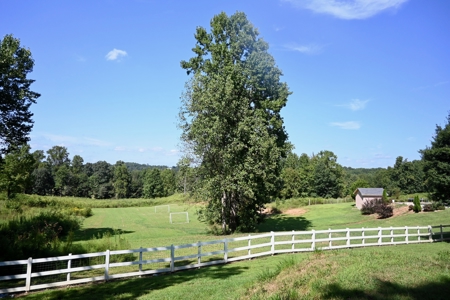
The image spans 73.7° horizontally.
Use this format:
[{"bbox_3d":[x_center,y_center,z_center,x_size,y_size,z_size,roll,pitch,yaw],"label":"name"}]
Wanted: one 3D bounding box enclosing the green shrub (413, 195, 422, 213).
[{"bbox_3d":[25.009,7.008,39.025,1.150,2.288,1.200,0,-5,0],"label":"green shrub"}]

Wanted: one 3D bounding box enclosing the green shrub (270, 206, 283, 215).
[{"bbox_3d":[7.617,8.948,44.372,1.775,1.167,1.700,0,-5,0],"label":"green shrub"}]

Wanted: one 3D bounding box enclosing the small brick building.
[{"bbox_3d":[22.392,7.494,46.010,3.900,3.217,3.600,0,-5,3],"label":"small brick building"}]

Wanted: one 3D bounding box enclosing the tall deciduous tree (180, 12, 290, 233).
[{"bbox_3d":[1.064,-3.115,30.407,11.149,22.679,10.000,0,-5,0],"label":"tall deciduous tree"}]

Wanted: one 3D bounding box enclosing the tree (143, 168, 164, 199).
[{"bbox_3d":[-26.535,12.407,111.334,8.164,11.067,8.000,0,-5,0],"label":"tree"}]

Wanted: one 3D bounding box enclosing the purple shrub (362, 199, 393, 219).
[{"bbox_3d":[18.933,7.307,37.492,3.999,2.466,3.200,0,-5,0],"label":"purple shrub"}]

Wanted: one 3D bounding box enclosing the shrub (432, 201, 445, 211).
[{"bbox_3d":[28.814,7.489,40.488,1.620,1.333,1.600,0,-5,0],"label":"shrub"}]

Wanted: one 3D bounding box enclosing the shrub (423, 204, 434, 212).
[{"bbox_3d":[27.105,7.791,39.958,1.598,1.051,1.500,0,-5,0],"label":"shrub"}]

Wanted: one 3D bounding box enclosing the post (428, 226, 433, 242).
[{"bbox_3d":[15.559,6.389,22.714,0.190,1.231,0.190,0,-5,0],"label":"post"}]

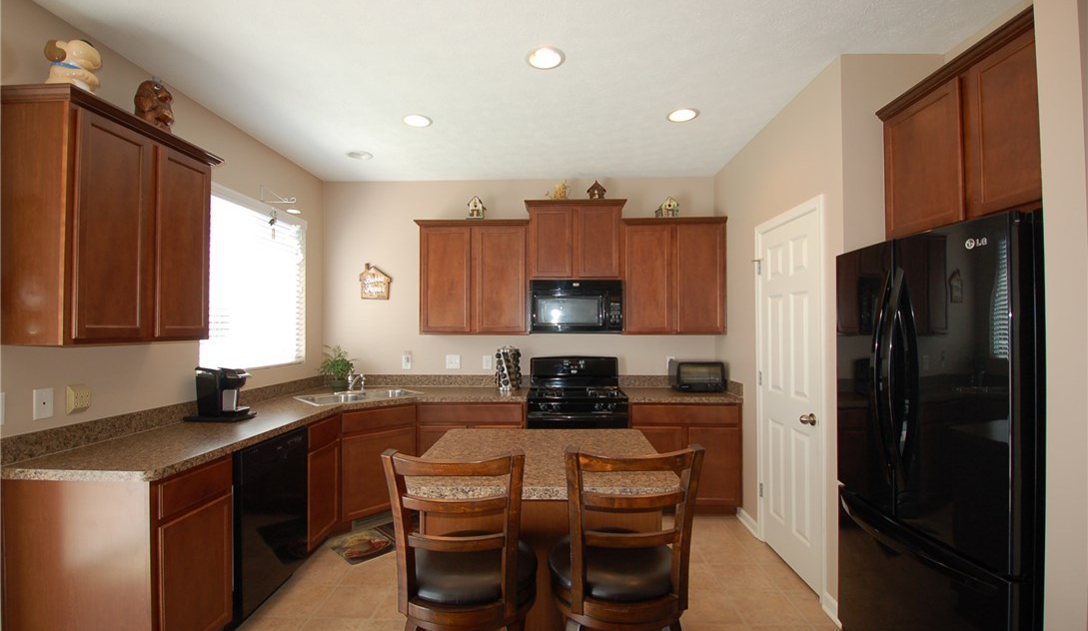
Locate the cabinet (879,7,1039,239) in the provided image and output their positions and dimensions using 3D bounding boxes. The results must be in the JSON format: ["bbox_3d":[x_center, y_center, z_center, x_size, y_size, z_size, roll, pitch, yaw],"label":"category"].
[{"bbox_3d":[1.757,-0.666,1.728,0.340,0.660,0.890,0,-1,2],"label":"cabinet"}]

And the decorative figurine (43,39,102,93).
[{"bbox_3d":[-1.888,-0.958,1.817,0.165,0.250,0.155,1,-2,-43],"label":"decorative figurine"}]

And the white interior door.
[{"bbox_3d":[1.491,0.458,2.747,0.081,2.111,0.788,0,-1,2],"label":"white interior door"}]

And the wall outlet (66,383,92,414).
[{"bbox_3d":[-2.065,0.372,2.021,0.035,0.126,0.106,0,-1,2],"label":"wall outlet"}]

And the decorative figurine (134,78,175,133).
[{"bbox_3d":[-1.844,-0.953,2.165,0.151,0.268,0.141,1,-2,-28],"label":"decorative figurine"}]

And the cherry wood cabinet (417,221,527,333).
[{"bbox_3d":[-0.588,-0.305,3.898,0.934,0.939,0.364,0,-1,2],"label":"cherry wood cabinet"}]

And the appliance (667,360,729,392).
[{"bbox_3d":[1.284,0.503,3.773,0.385,0.240,0.290,0,-1,2],"label":"appliance"}]

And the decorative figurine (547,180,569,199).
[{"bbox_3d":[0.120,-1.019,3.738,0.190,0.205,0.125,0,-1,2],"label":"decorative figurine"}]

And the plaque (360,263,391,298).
[{"bbox_3d":[-1.519,-0.308,4.097,0.293,0.333,0.020,0,-1,2],"label":"plaque"}]

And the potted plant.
[{"bbox_3d":[-1.753,0.439,3.865,0.263,0.384,0.253,0,-1,2],"label":"potted plant"}]

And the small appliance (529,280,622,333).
[{"bbox_3d":[0.268,-0.065,3.820,0.755,0.437,0.400,0,-1,2],"label":"small appliance"}]

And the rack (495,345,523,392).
[{"bbox_3d":[-0.300,0.441,3.794,0.212,0.379,0.212,0,-1,2],"label":"rack"}]

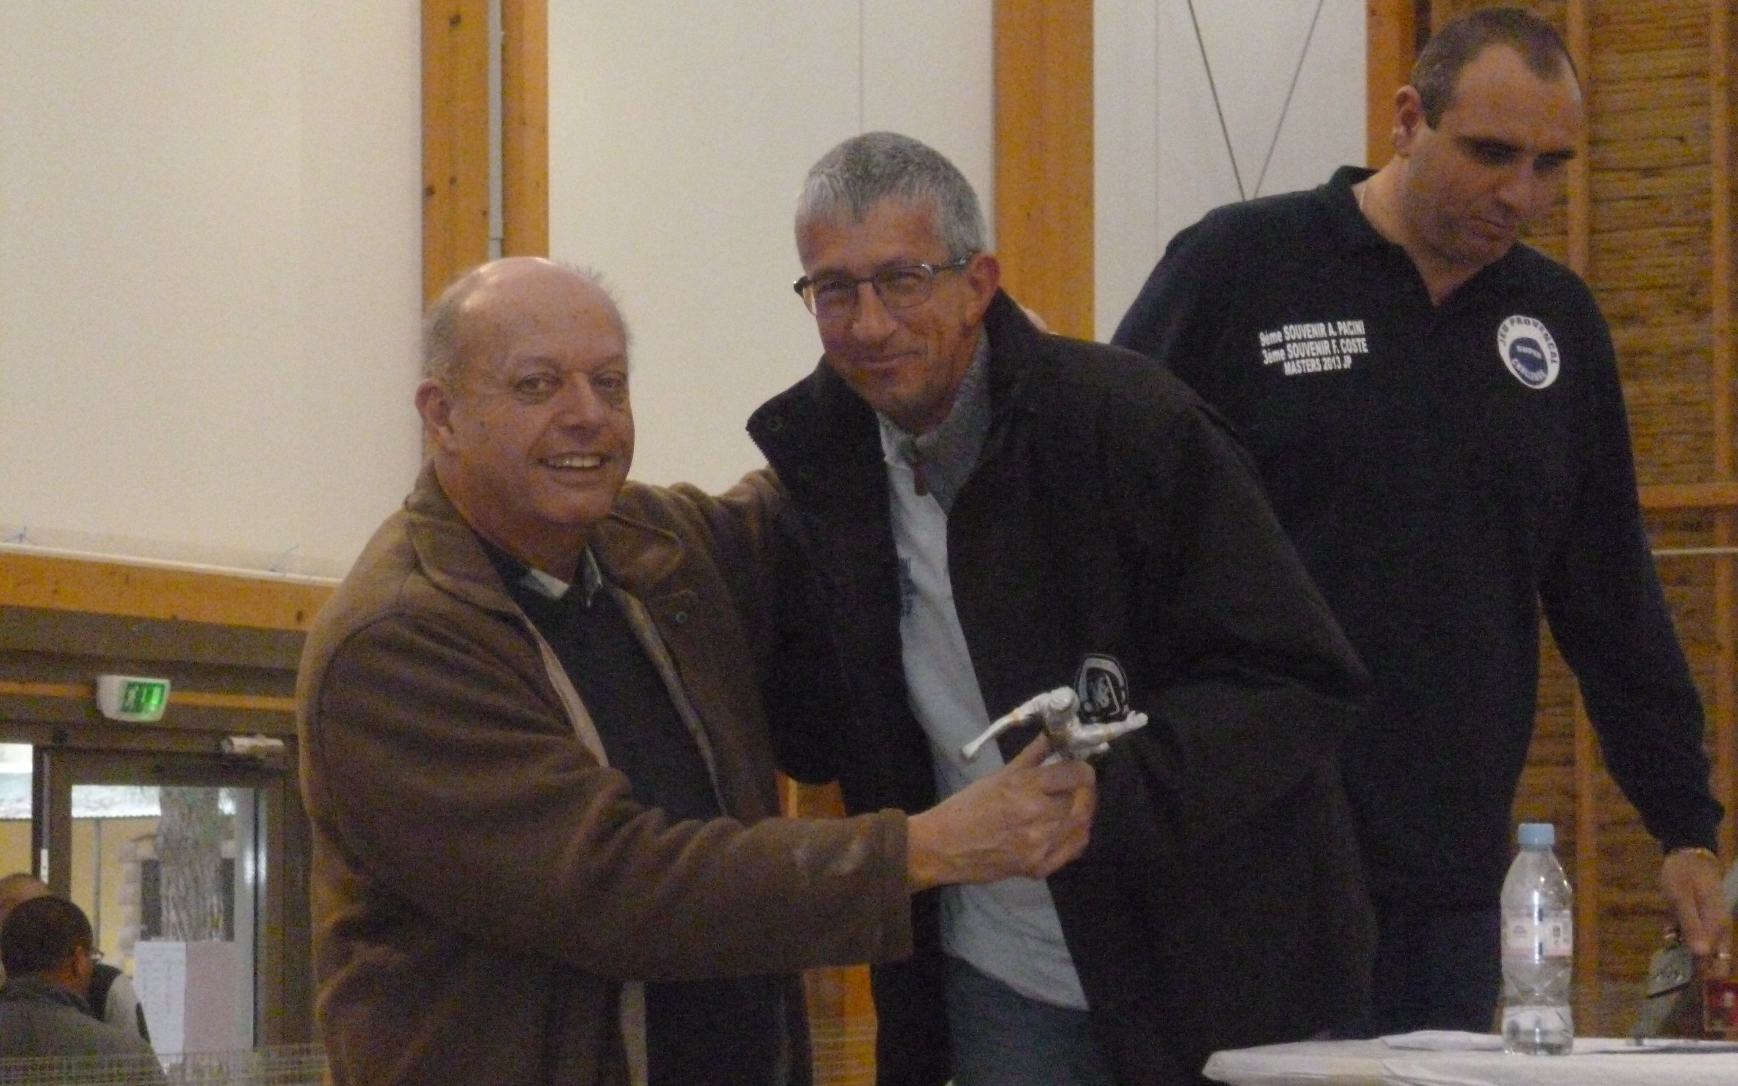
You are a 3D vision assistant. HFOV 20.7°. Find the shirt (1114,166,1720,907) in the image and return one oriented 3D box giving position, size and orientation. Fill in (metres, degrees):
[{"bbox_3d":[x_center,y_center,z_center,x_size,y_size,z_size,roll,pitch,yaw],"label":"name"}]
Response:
[{"bbox_3d":[0.520,-0.006,4.560,0.590,0.710,0.360,0,2,-23],"label":"shirt"}]

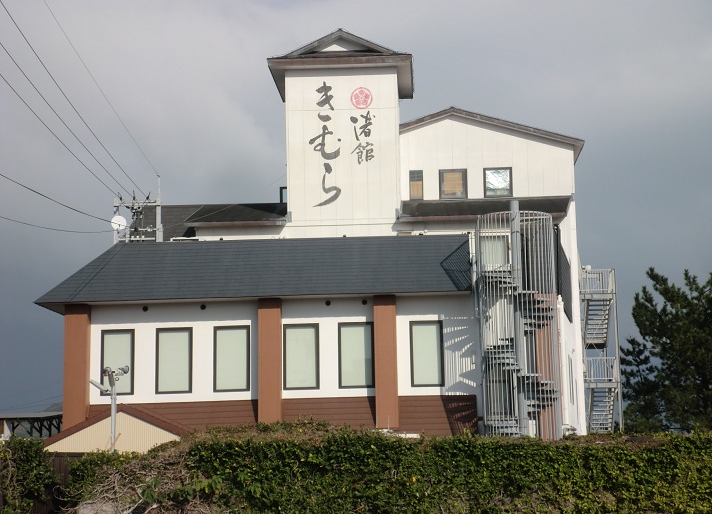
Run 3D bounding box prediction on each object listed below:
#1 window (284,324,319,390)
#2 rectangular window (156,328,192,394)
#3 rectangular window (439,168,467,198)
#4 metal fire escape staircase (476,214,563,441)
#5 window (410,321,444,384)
[{"bbox_3d":[-1.909,3.497,52.621,1.265,2.338,0.140,-2,-10,2],"label":"window"},{"bbox_3d":[-6.392,3.646,52.808,1.313,2.338,0.140,-2,-10,2],"label":"rectangular window"},{"bbox_3d":[3.116,-2.319,48.028,0.906,1.011,0.100,-2,-12,3],"label":"rectangular window"},{"bbox_3d":[5.425,2.176,50.323,2.650,8.027,2.650,-2,-10,2],"label":"metal fire escape staircase"},{"bbox_3d":[2.481,3.375,52.434,1.185,2.339,0.140,-2,-10,2],"label":"window"}]

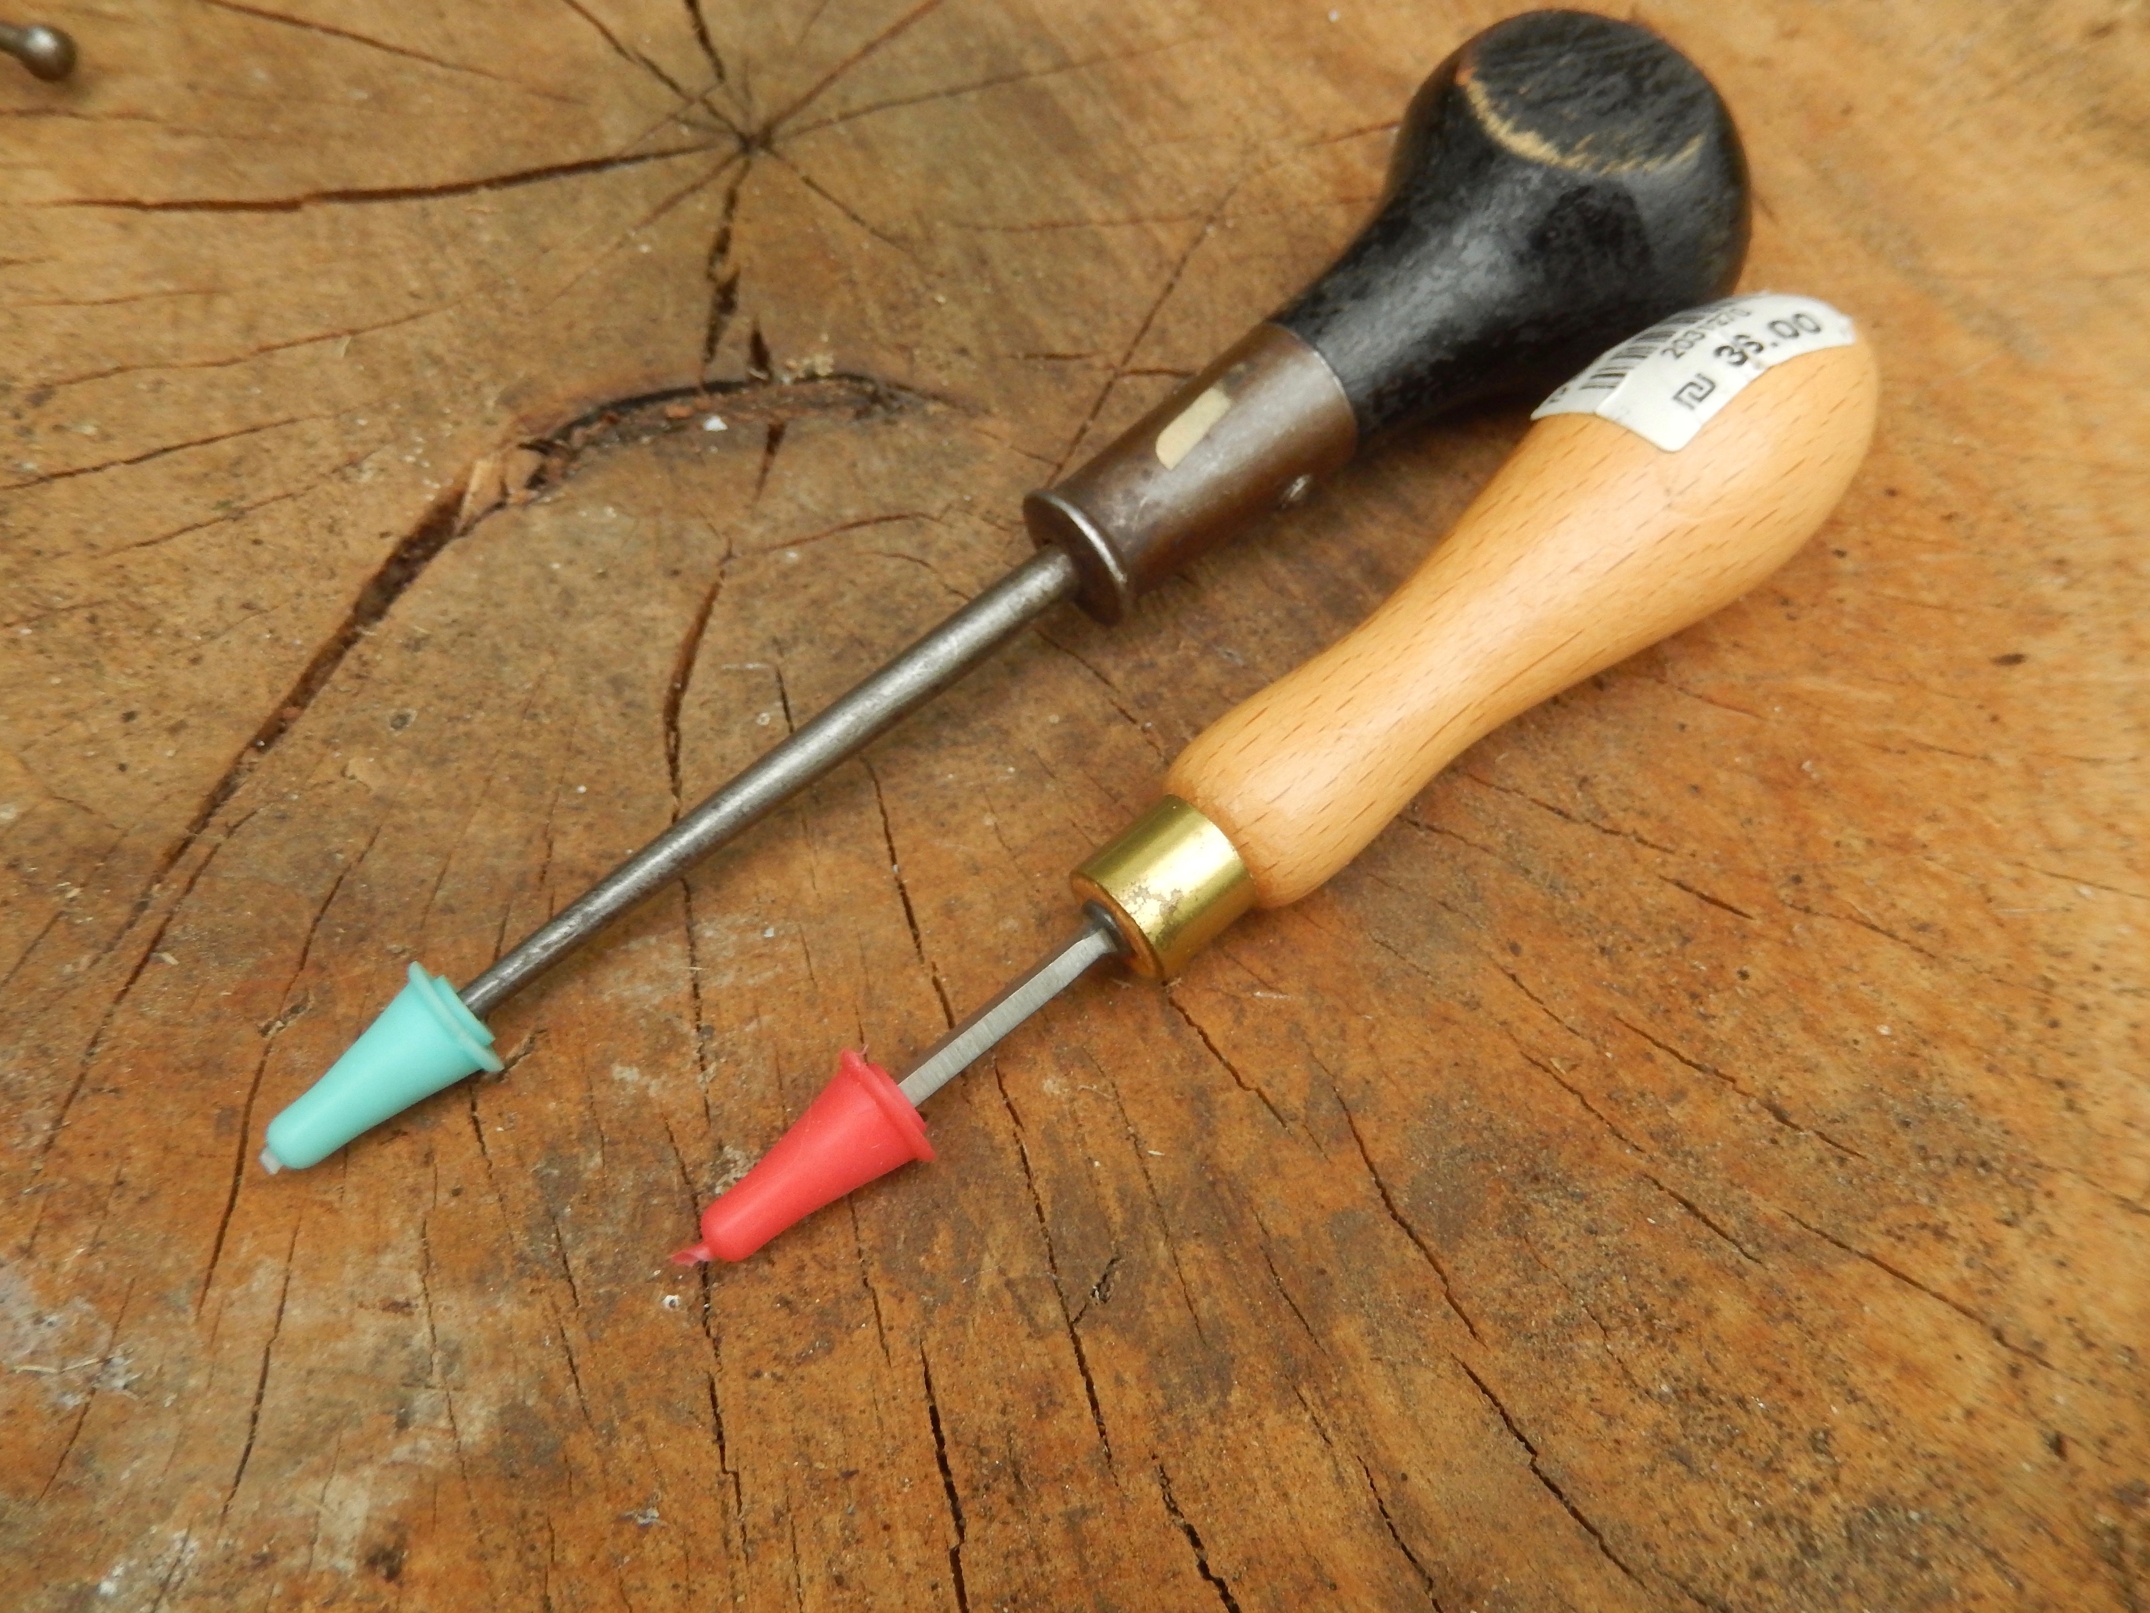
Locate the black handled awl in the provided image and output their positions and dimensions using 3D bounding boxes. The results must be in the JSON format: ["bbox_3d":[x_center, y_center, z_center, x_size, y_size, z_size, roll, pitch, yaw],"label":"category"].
[{"bbox_3d":[0.002,-0.029,0.203,0.214,0.038,0.043,-38,66,-18],"label":"black handled awl"}]

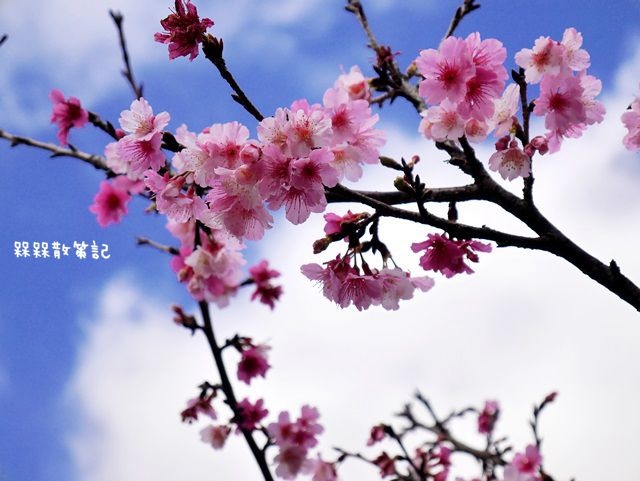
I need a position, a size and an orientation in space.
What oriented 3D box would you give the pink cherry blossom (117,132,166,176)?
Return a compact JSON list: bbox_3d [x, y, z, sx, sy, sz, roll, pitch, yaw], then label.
[{"bbox_3d":[-0.095,-0.046,0.830,0.028,0.015,0.027,0,-63,27],"label":"pink cherry blossom"}]

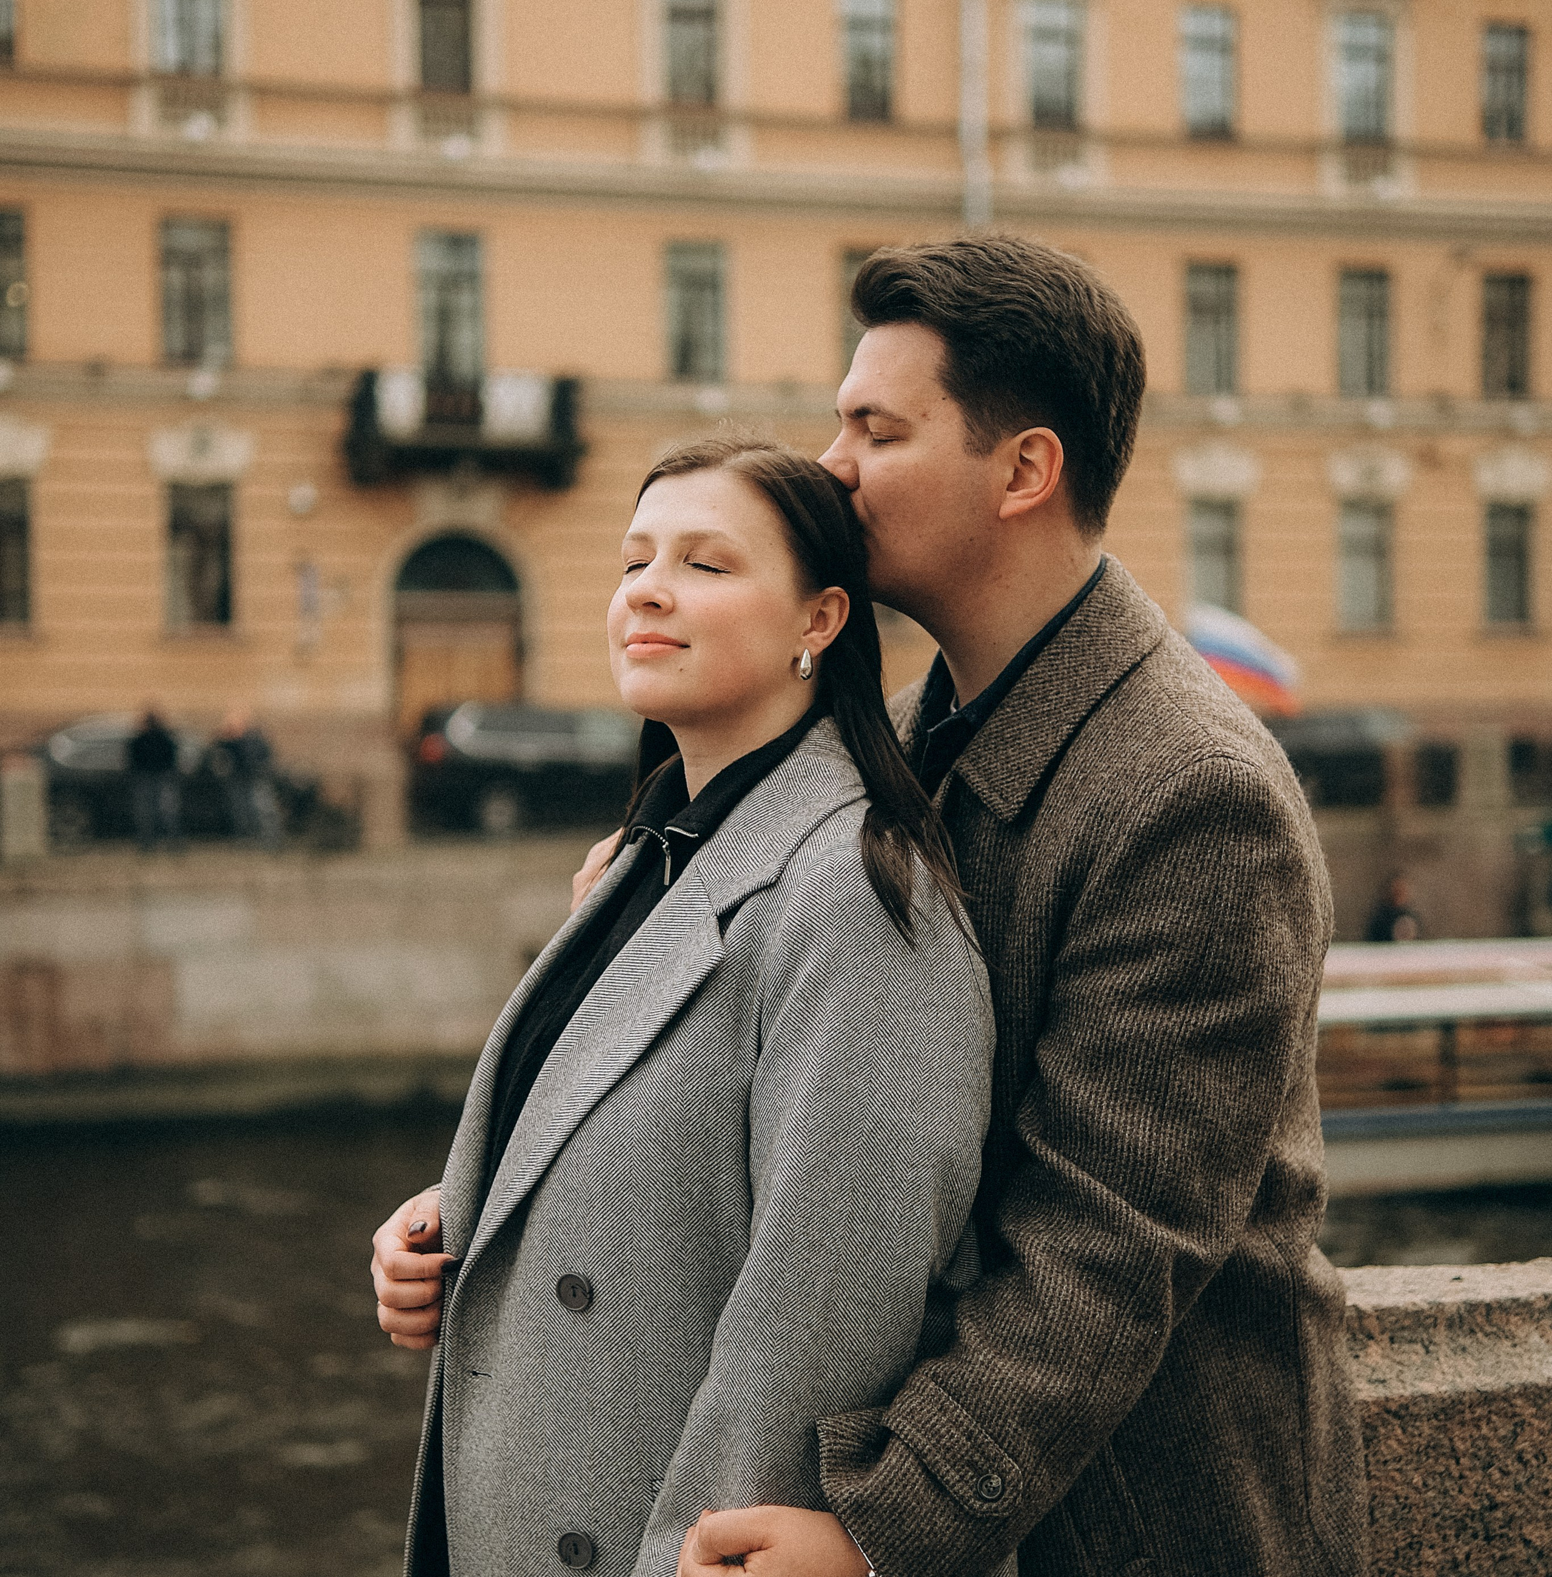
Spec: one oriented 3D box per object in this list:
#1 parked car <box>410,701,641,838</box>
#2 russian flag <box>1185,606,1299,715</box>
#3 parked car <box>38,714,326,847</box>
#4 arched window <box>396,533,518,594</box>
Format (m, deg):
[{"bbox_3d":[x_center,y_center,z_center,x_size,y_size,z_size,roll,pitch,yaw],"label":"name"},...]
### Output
[{"bbox_3d":[-2.304,-0.245,43.200,4.800,1.770,1.920,-1,1,-19],"label":"parked car"},{"bbox_3d":[5.196,-1.428,36.000,1.300,1.220,0.300,-1,1,0],"label":"russian flag"},{"bbox_3d":[-7.426,-0.153,41.300,4.350,1.620,1.820,-1,1,-19],"label":"parked car"},{"bbox_3d":[-4.952,-3.475,50.000,1.950,0.950,0.200,-1,1,-19],"label":"arched window"}]

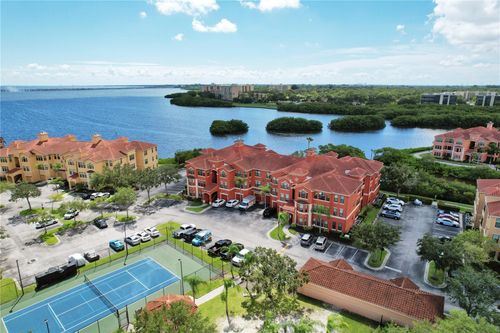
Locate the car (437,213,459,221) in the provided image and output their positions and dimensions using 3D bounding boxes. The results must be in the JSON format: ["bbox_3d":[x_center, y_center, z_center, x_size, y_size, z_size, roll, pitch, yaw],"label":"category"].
[{"bbox_3d":[51.492,13.133,79.423,4.700,1.500,1.850,8,17,29],"label":"car"}]

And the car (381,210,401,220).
[{"bbox_3d":[37.860,13.082,81.974,4.600,1.480,1.850,9,17,31],"label":"car"}]

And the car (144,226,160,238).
[{"bbox_3d":[-23.275,14.956,72.093,1.820,1.450,4.550,-13,20,-41],"label":"car"}]

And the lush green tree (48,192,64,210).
[{"bbox_3d":[-55.378,9.936,86.191,4.500,5.400,4.200,0,15,0],"label":"lush green tree"}]

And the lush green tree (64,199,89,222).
[{"bbox_3d":[-45.568,11.683,79.409,6.600,5.500,6.200,0,15,0],"label":"lush green tree"}]

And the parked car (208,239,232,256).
[{"bbox_3d":[-6.073,16.920,63.309,1.950,1.850,5.500,13,20,40],"label":"parked car"}]

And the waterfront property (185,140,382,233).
[{"bbox_3d":[10.250,1.330,96.330,53.000,15.500,37.000,9,17,30],"label":"waterfront property"}]

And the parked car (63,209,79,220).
[{"bbox_3d":[-47.266,12.375,81.657,1.830,1.500,4.500,3,15,12],"label":"parked car"}]

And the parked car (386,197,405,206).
[{"bbox_3d":[43.593,10.559,91.254,4.700,1.600,1.880,9,17,31],"label":"parked car"}]

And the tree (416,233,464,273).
[{"bbox_3d":[34.391,16.425,55.300,7.600,7.400,7.600,0,15,0],"label":"tree"}]

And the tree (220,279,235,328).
[{"bbox_3d":[-3.000,19.716,43.855,2.300,8.200,2.300,0,15,0],"label":"tree"}]

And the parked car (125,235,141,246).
[{"bbox_3d":[-25.919,16.263,67.481,4.600,1.450,1.820,14,20,42],"label":"parked car"}]

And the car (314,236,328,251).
[{"bbox_3d":[15.902,16.406,66.350,1.850,1.670,4.400,9,17,30],"label":"car"}]

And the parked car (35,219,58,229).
[{"bbox_3d":[-49.523,14.038,74.587,4.800,1.500,1.850,-14,20,-43],"label":"parked car"}]

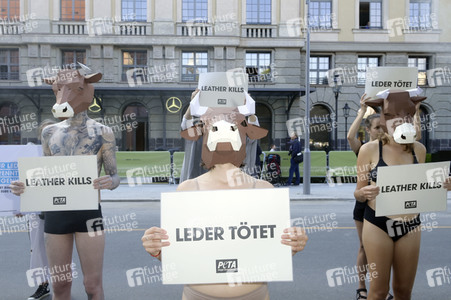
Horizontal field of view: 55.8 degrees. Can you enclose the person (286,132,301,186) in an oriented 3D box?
[{"bbox_3d":[2.220,0.300,13.900,0.460,1.750,0.520,0,0,-6],"label":"person"}]

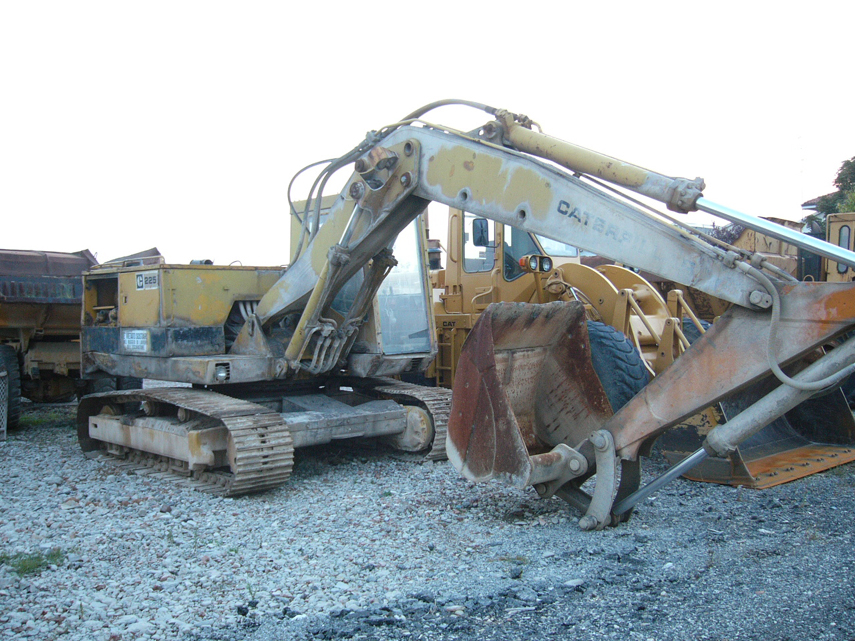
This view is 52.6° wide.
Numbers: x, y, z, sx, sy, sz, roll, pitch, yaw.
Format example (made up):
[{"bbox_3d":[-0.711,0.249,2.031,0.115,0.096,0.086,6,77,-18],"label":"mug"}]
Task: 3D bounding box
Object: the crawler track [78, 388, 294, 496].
[{"bbox_3d":[-2.790,1.238,9.460,0.630,0.850,3.680,-1,1,-44],"label":"crawler track"}]

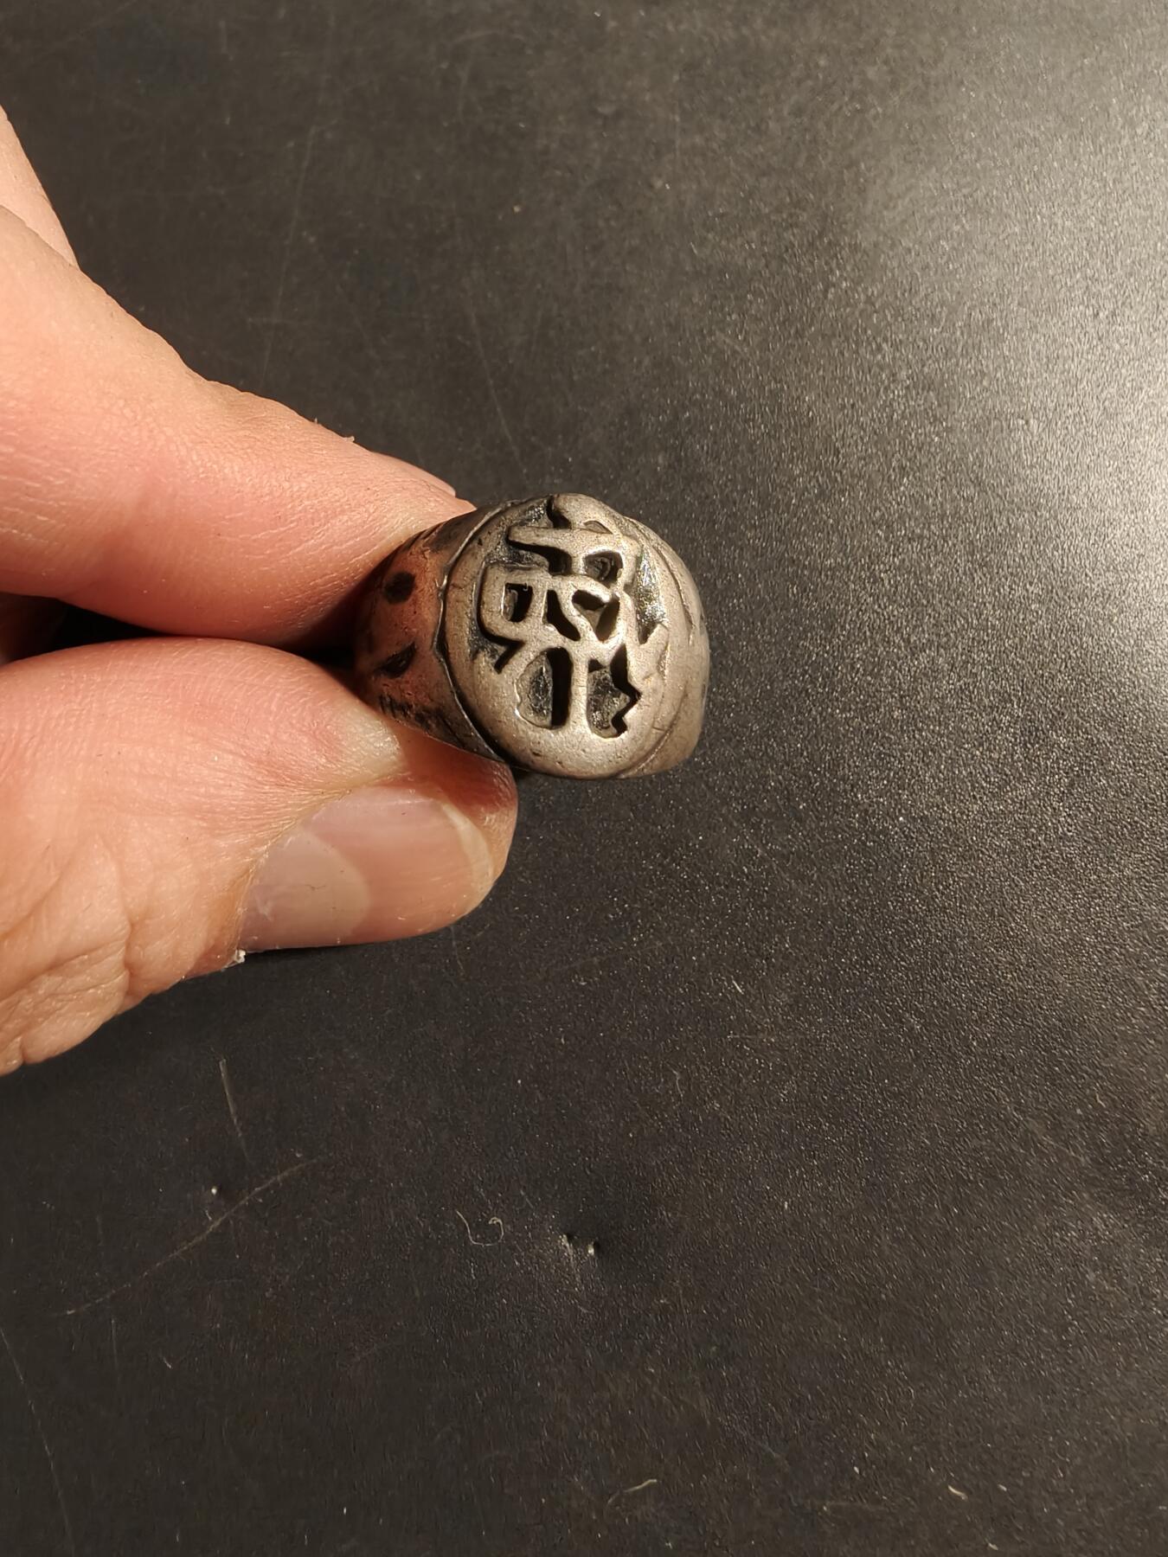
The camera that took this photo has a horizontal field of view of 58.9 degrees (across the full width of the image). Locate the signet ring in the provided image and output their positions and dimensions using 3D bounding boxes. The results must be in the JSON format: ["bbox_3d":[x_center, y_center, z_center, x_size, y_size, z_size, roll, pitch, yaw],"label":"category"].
[{"bbox_3d":[-0.004,-0.010,0.074,0.025,0.025,0.018,1,94,-14],"label":"signet ring"}]

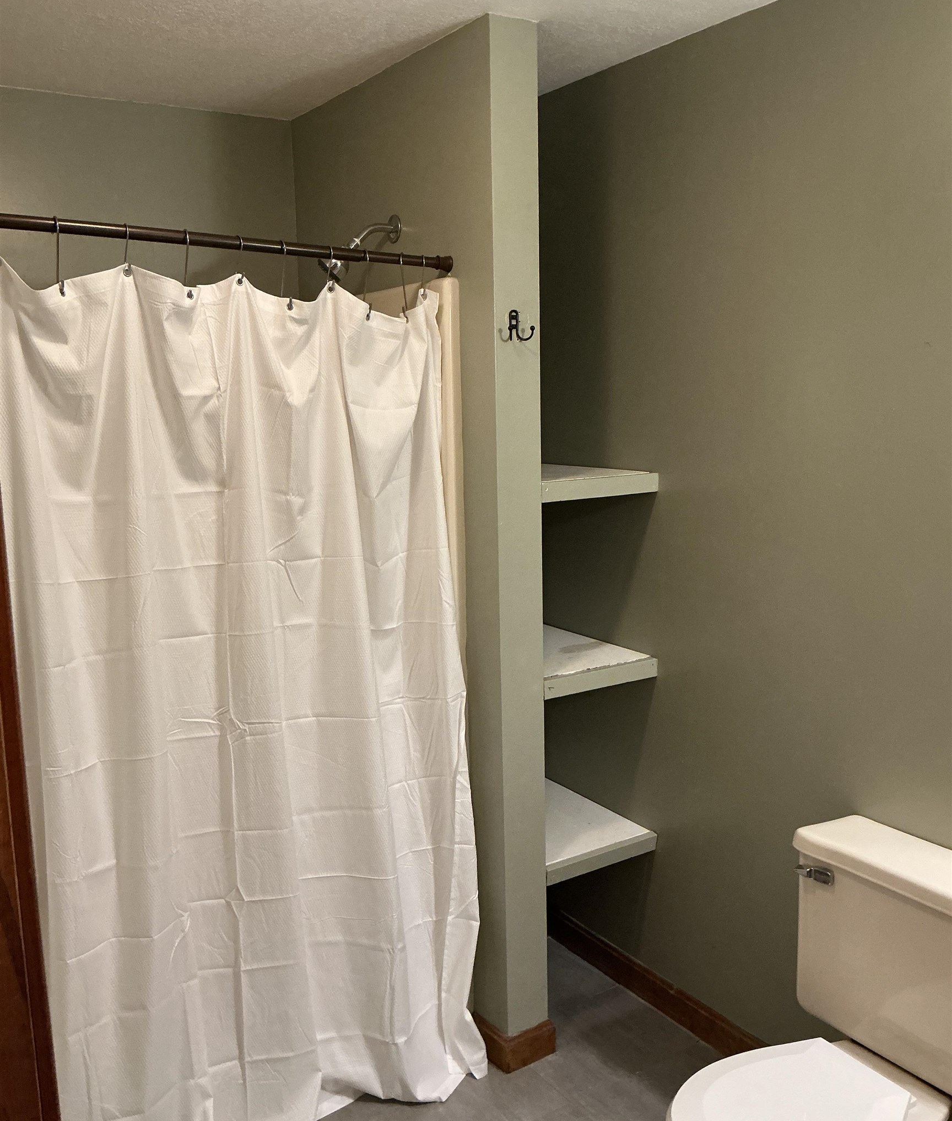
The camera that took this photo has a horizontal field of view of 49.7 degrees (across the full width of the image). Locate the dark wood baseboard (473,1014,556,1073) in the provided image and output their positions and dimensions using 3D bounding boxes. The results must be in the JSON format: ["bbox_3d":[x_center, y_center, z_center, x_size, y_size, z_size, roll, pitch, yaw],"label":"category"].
[{"bbox_3d":[0.091,1.143,2.498,0.139,0.093,0.144,-8,12,-33],"label":"dark wood baseboard"}]

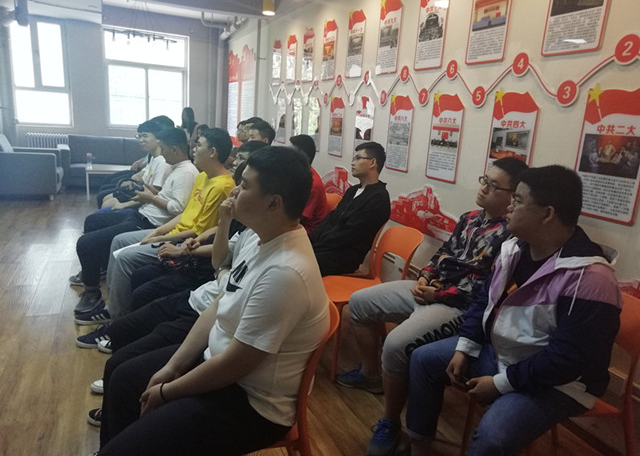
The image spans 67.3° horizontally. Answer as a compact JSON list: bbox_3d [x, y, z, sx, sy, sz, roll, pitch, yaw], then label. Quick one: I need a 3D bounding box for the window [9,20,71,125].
[{"bbox_3d":[-4.751,-2.612,8.194,0.884,1.732,0.122,-2,14,-22],"label":"window"}]

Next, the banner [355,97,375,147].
[{"bbox_3d":[0.374,-0.866,4.188,0.030,0.570,0.310,-2,14,-23],"label":"banner"}]

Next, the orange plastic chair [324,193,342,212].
[{"bbox_3d":[-0.116,0.126,3.846,0.505,0.798,0.444,1,13,-13],"label":"orange plastic chair"}]

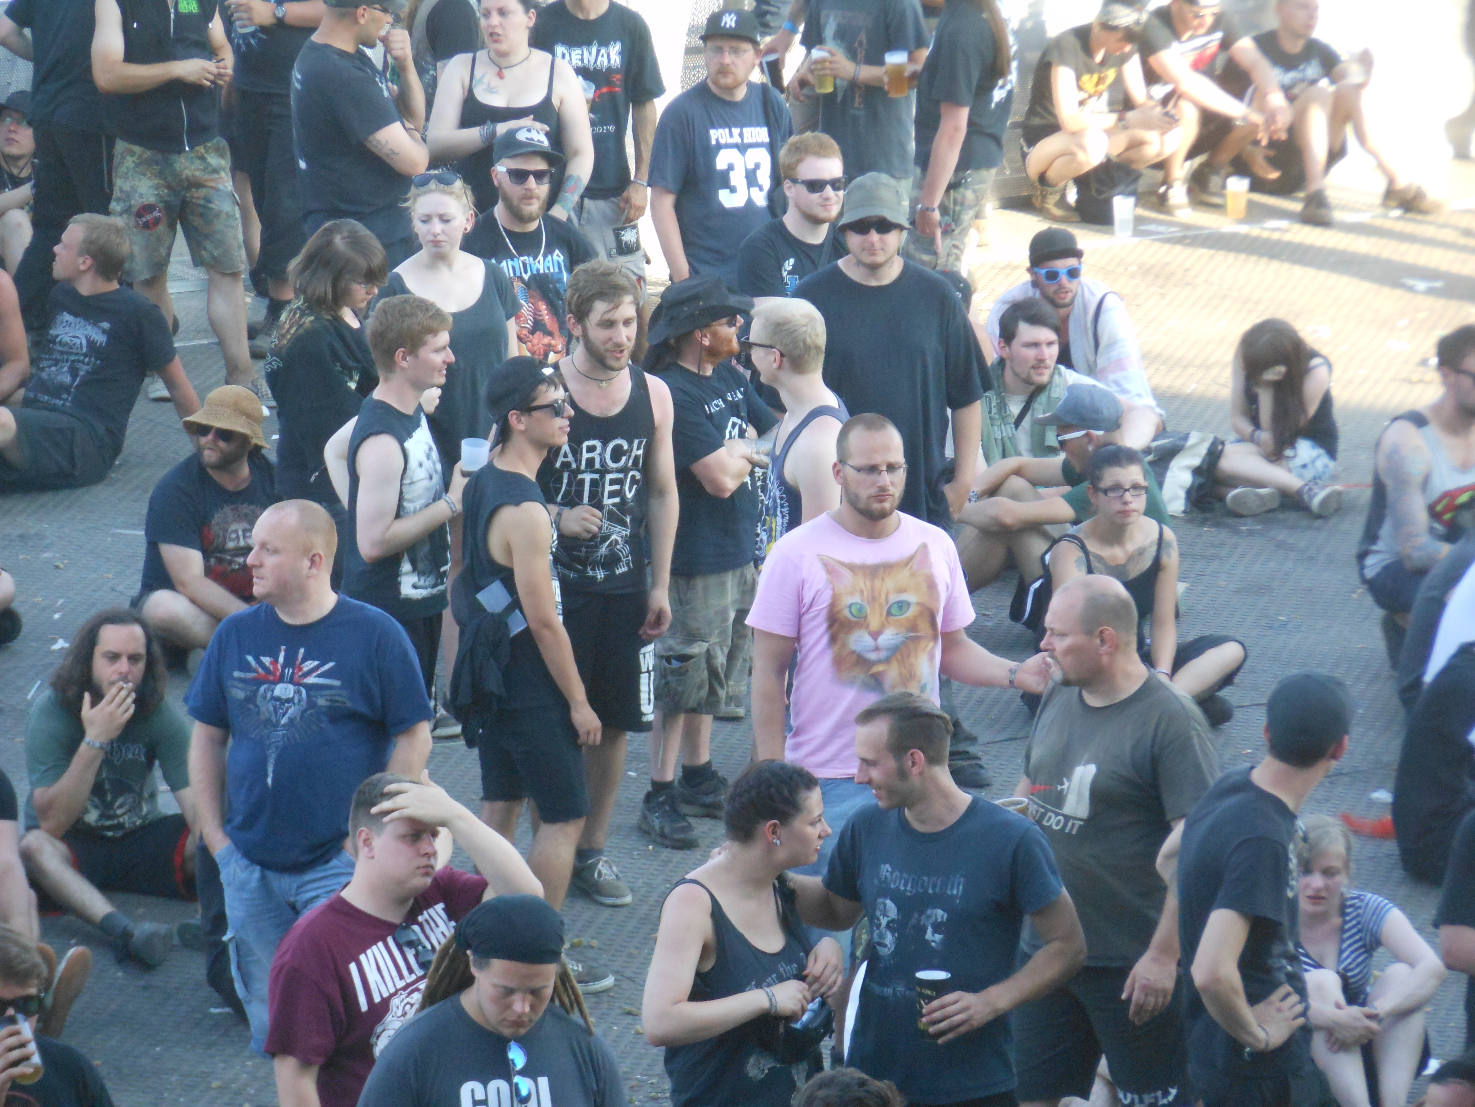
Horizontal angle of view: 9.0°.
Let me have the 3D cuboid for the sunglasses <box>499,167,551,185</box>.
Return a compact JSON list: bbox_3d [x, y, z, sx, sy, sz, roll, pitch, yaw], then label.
[{"bbox_3d":[-0.623,-1.101,27.217,0.145,0.050,0.150,-5,9,-19],"label":"sunglasses"}]

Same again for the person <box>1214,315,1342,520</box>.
[{"bbox_3d":[1.856,-0.489,32.012,0.500,0.610,0.640,3,13,14],"label":"person"}]

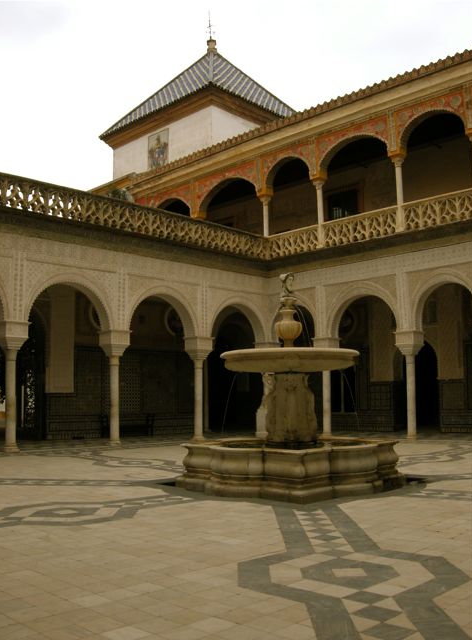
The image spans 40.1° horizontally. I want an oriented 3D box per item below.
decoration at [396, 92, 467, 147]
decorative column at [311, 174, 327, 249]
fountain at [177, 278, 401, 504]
[{"bbox_3d":[7.327,-7.435,24.358,0.316,1.529,2.798,6,-10,-44],"label":"decoration"},{"bbox_3d":[3.578,-4.629,27.928,0.458,3.165,0.458,6,-10,-44],"label":"decorative column"},{"bbox_3d":[1.014,1.104,12.356,3.097,4.009,3.097,6,-10,-44],"label":"fountain"}]

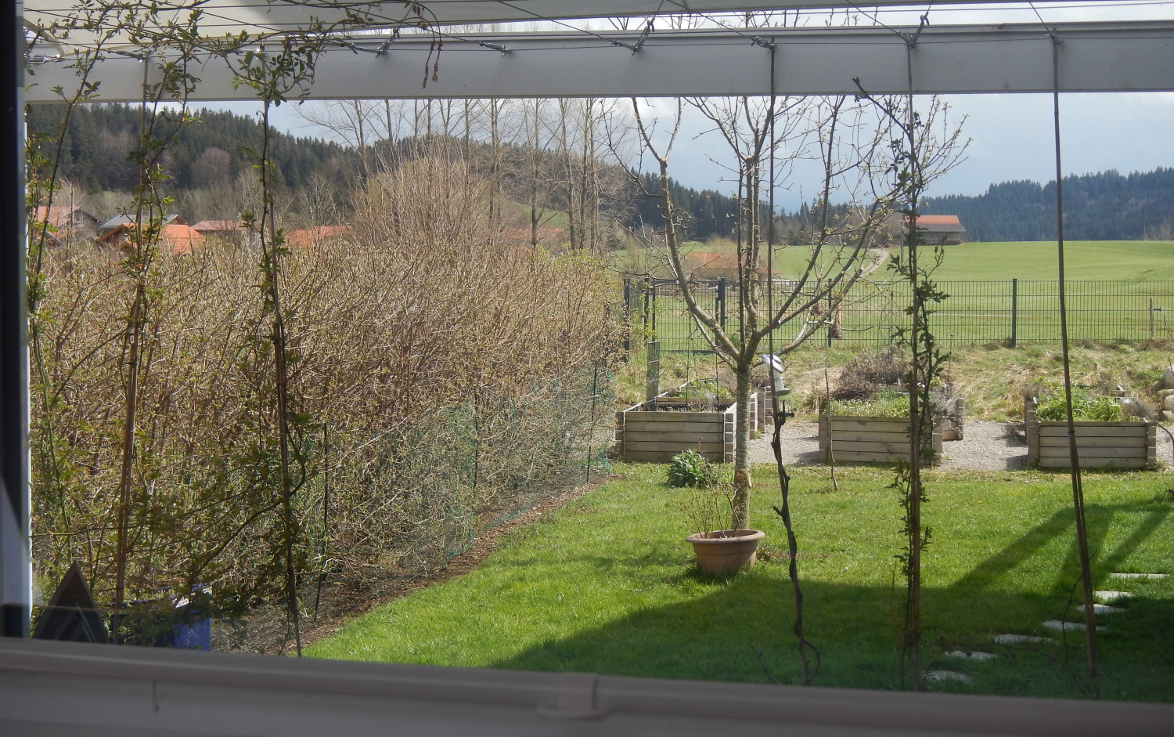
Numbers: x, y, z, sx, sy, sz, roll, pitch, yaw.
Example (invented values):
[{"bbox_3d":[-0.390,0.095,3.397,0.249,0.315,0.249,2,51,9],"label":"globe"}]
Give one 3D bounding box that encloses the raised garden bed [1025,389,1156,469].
[{"bbox_3d":[4.965,0.694,20.123,1.190,0.470,1.250,1,3,10],"label":"raised garden bed"}]

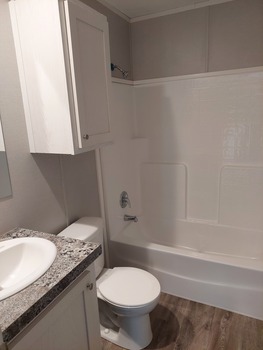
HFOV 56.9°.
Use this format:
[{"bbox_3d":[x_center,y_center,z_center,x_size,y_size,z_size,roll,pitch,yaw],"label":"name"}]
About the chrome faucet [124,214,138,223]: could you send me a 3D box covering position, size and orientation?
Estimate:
[{"bbox_3d":[-0.006,0.456,2.508,0.145,0.068,0.062,5,16,26],"label":"chrome faucet"}]

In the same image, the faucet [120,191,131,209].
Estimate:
[{"bbox_3d":[-0.041,0.258,2.479,0.078,0.175,0.172,5,16,26],"label":"faucet"}]

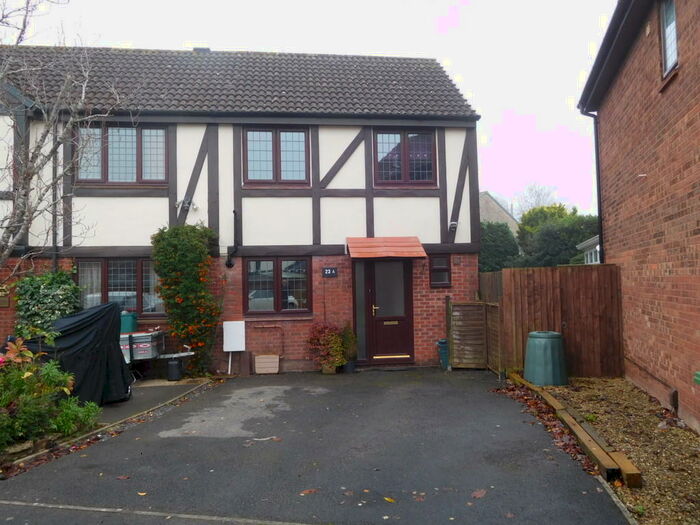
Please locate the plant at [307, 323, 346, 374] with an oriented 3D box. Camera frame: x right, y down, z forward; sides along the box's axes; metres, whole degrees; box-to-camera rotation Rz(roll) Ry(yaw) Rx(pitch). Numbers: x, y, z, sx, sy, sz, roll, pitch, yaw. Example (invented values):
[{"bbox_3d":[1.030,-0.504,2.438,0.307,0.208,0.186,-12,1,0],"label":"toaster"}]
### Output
[{"bbox_3d":[-0.441,1.600,9.571,0.740,0.970,0.660,-1,-2,-6],"label":"plant"}]

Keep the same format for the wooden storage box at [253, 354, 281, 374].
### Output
[{"bbox_3d":[-1.560,1.922,9.635,0.457,0.359,0.280,-1,-3,-6],"label":"wooden storage box"}]

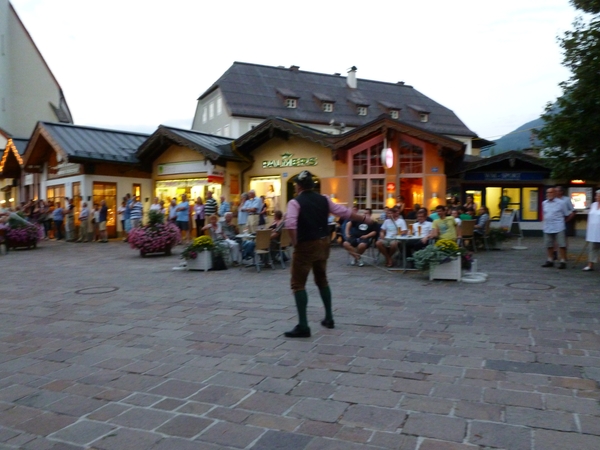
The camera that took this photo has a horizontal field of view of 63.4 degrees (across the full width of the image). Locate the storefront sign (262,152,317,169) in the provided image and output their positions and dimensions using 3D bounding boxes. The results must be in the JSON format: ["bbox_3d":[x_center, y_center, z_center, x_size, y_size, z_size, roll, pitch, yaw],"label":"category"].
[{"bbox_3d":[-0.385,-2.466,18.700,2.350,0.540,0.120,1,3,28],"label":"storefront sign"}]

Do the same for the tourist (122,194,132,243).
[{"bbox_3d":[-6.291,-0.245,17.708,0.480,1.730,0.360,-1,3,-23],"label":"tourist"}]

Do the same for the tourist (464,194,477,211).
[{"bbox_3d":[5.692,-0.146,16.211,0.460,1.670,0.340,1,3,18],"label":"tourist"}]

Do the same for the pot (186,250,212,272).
[{"bbox_3d":[-2.257,0.788,10.850,0.460,0.470,0.470,0,2,0],"label":"pot"}]

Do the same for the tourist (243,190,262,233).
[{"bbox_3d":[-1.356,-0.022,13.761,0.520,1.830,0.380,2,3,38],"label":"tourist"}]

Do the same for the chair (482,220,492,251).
[{"bbox_3d":[5.676,0.345,15.081,0.540,0.900,0.450,0,2,12],"label":"chair"}]

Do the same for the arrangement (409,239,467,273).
[{"bbox_3d":[2.531,0.566,9.000,1.000,0.640,0.650,0,2,0],"label":"arrangement"}]

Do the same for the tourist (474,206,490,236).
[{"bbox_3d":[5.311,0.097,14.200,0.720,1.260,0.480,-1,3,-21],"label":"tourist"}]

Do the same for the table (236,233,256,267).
[{"bbox_3d":[-1.077,0.574,11.038,0.740,0.710,0.740,0,3,0],"label":"table"}]

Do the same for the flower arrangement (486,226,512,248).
[{"bbox_3d":[6.264,0.398,15.200,0.750,0.720,0.650,0,3,6],"label":"flower arrangement"}]

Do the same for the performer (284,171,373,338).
[{"bbox_3d":[0.314,0.298,5.450,1.000,1.790,0.600,-2,3,-37],"label":"performer"}]

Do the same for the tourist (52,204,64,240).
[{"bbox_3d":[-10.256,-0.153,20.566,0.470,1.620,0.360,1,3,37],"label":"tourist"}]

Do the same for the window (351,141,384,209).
[{"bbox_3d":[2.434,-1.821,17.500,1.300,2.450,0.120,1,3,21],"label":"window"}]

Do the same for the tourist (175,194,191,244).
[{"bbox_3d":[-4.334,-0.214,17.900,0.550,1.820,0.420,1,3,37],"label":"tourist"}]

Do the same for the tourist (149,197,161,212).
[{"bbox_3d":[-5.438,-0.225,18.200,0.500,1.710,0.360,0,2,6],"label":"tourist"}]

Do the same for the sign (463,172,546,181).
[{"bbox_3d":[8.512,-2.019,20.200,3.330,0.350,0.120,0,3,3],"label":"sign"}]

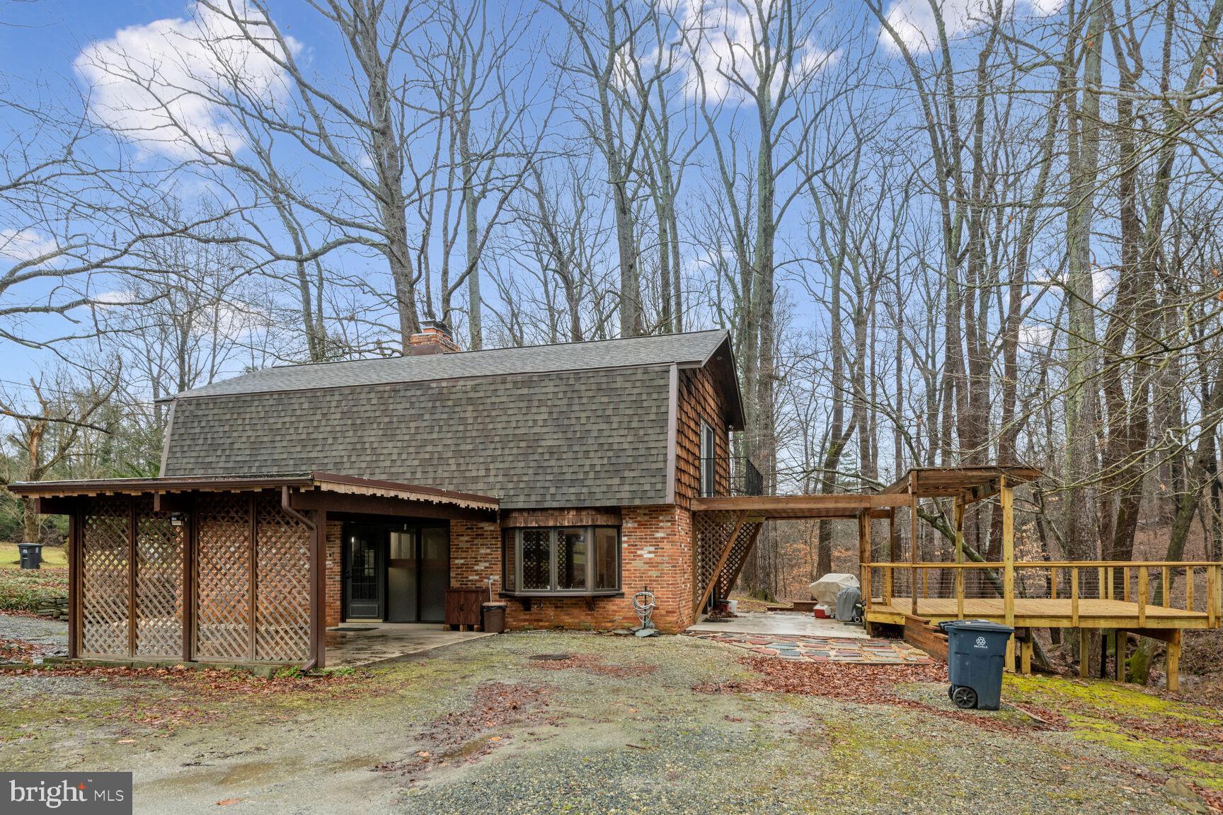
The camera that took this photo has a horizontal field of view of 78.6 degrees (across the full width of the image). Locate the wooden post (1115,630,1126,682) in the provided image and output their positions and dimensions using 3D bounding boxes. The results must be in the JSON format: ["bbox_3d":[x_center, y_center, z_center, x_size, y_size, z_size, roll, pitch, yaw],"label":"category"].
[{"bbox_3d":[9.752,4.755,14.300,0.160,0.990,0.160,-2,-6,16],"label":"wooden post"}]

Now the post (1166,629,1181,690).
[{"bbox_3d":[9.332,4.202,12.400,0.160,1.030,0.160,-2,-6,16],"label":"post"}]

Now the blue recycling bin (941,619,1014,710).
[{"bbox_3d":[4.580,3.209,9.400,0.810,1.070,0.650,-2,-6,21],"label":"blue recycling bin"}]

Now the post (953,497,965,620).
[{"bbox_3d":[6.229,2.699,13.400,0.150,2.200,0.150,-2,-6,16],"label":"post"}]

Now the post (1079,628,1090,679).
[{"bbox_3d":[9.871,5.117,15.600,0.160,1.060,0.160,-2,-6,16],"label":"post"}]

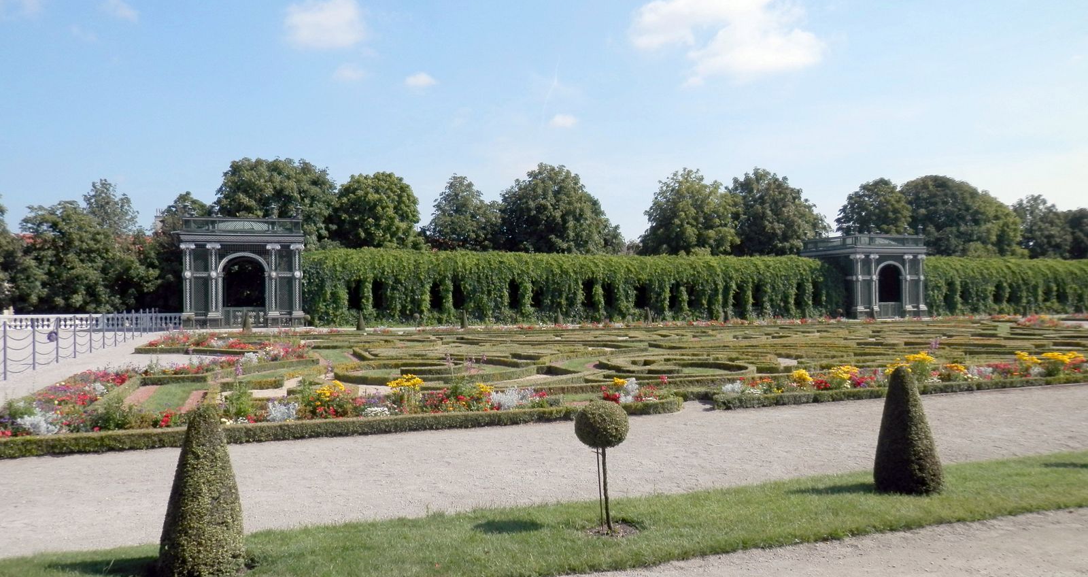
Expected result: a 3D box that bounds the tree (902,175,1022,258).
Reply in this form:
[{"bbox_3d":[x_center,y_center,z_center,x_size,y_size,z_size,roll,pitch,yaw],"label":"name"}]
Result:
[{"bbox_3d":[44.770,-4.841,83.980,11.620,14.420,11.620,0,-1,-20],"label":"tree"}]

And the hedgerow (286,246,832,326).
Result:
[{"bbox_3d":[2.928,-0.015,52.722,37.150,4.400,2.900,0,-1,-20],"label":"hedgerow"}]

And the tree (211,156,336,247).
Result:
[{"bbox_3d":[-19.544,-3.614,57.084,8.410,11.880,8.410,0,-1,-20],"label":"tree"}]

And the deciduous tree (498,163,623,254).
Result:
[{"bbox_3d":[1.432,-4.142,66.551,10.500,12.980,10.500,0,-1,-20],"label":"deciduous tree"}]

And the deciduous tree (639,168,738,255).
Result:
[{"bbox_3d":[13.080,-4.244,70.697,8.720,13.180,8.720,0,-1,-20],"label":"deciduous tree"}]

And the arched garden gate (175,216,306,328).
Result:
[{"bbox_3d":[-17.054,-0.823,44.892,6.150,6.000,5.600,0,-1,-20],"label":"arched garden gate"}]

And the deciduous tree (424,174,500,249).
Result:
[{"bbox_3d":[-7.103,-3.720,67.510,7.340,12.230,7.340,0,-1,-20],"label":"deciduous tree"}]

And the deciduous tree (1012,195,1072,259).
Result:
[{"bbox_3d":[59.012,-4.360,93.049,6.540,13.540,6.540,0,-1,-20],"label":"deciduous tree"}]

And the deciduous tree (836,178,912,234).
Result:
[{"bbox_3d":[33.239,-4.416,79.873,7.730,13.570,7.730,0,-1,-20],"label":"deciduous tree"}]

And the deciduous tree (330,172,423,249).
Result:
[{"bbox_3d":[-12.676,-3.237,59.522,6.860,11.120,6.860,0,-1,-20],"label":"deciduous tree"}]

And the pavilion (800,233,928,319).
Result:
[{"bbox_3d":[23.672,-0.836,58.412,6.150,6.000,6.000,0,-1,-20],"label":"pavilion"}]

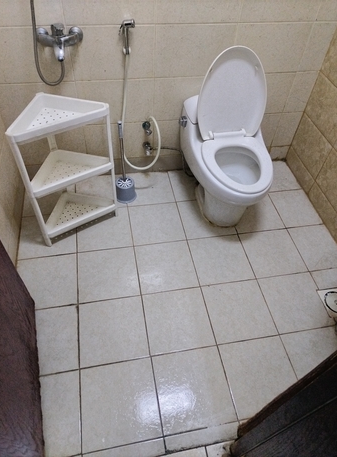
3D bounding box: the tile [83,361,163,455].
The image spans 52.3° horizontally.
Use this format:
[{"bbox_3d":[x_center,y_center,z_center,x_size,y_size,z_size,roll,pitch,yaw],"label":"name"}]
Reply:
[{"bbox_3d":[-0.196,0.689,1.369,0.297,0.010,0.302,-6,50,-9],"label":"tile"}]

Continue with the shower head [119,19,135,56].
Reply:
[{"bbox_3d":[-0.186,-0.868,1.561,0.075,0.155,0.050,-6,50,-9],"label":"shower head"}]

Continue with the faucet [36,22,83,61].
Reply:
[{"bbox_3d":[-0.474,-0.822,1.495,0.207,0.130,0.154,-6,50,-9],"label":"faucet"}]

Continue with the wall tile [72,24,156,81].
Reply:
[{"bbox_3d":[-0.265,-0.846,1.662,0.402,0.253,0.010,-6,50,-9],"label":"wall tile"}]

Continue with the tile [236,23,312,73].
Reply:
[{"bbox_3d":[0.522,-0.928,1.777,0.400,0.250,0.010,-6,50,-9],"label":"tile"}]

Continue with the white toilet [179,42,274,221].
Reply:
[{"bbox_3d":[0.350,-0.426,1.802,0.450,0.840,0.660,-6,50,-9],"label":"white toilet"}]

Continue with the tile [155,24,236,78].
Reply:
[{"bbox_3d":[0.130,-0.884,1.714,0.400,0.250,0.010,-6,50,-9],"label":"tile"}]

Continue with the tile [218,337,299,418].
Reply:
[{"bbox_3d":[0.395,0.624,1.462,0.297,0.010,0.297,-6,50,-9],"label":"tile"}]

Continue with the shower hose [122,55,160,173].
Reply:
[{"bbox_3d":[-0.145,-0.604,1.909,0.230,0.715,0.070,-6,50,-9],"label":"shower hose"}]

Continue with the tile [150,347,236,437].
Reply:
[{"bbox_3d":[0.097,0.656,1.417,0.297,0.010,0.302,-6,50,-9],"label":"tile"}]

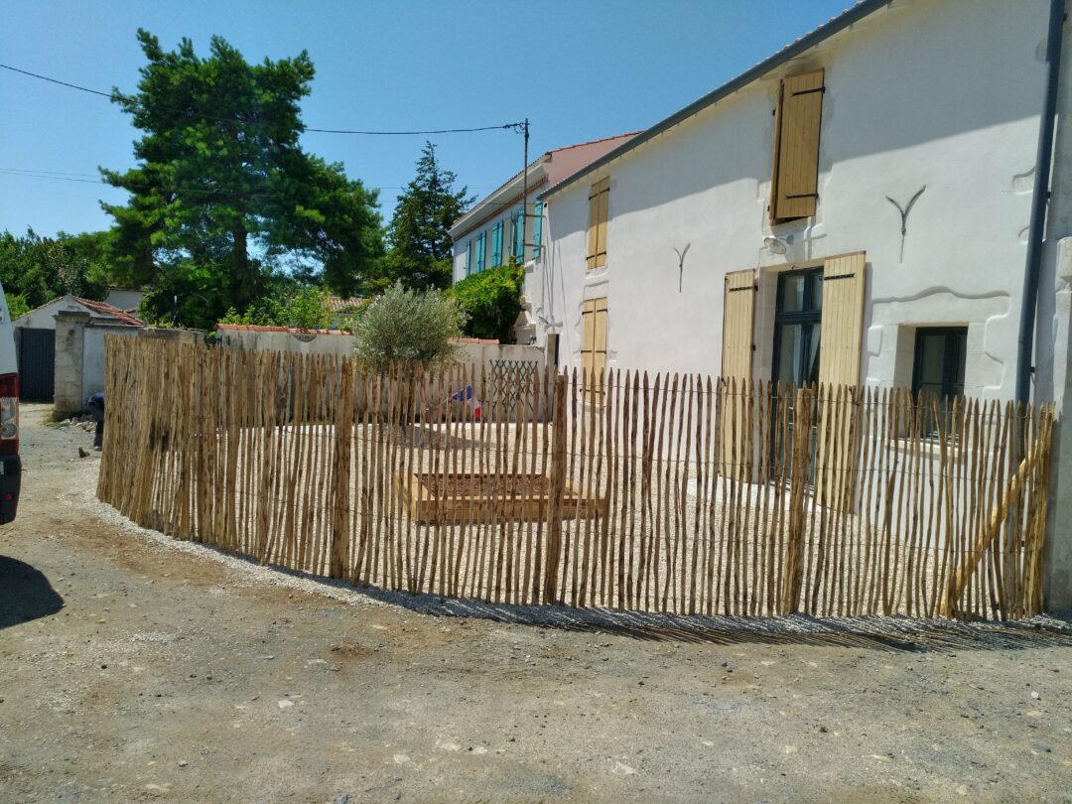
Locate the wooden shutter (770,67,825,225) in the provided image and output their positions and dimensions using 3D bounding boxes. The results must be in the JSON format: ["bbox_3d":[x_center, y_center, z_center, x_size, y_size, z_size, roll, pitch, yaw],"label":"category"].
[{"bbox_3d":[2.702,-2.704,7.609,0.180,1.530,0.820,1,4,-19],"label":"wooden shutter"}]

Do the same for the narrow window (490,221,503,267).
[{"bbox_3d":[-0.974,-3.962,18.093,0.100,1.184,0.987,0,5,-18],"label":"narrow window"}]

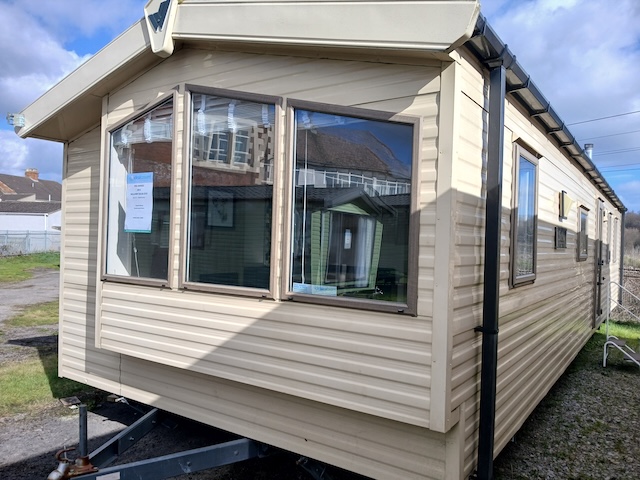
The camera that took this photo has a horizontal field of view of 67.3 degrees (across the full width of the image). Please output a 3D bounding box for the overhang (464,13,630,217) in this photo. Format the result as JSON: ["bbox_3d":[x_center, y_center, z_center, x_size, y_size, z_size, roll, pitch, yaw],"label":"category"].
[{"bbox_3d":[3.854,-0.779,6.601,0.125,0.146,11.049,1,-1,35],"label":"overhang"}]

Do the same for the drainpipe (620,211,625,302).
[{"bbox_3d":[6.794,0.400,10.800,0.067,2.100,0.067,1,-1,35],"label":"drainpipe"}]

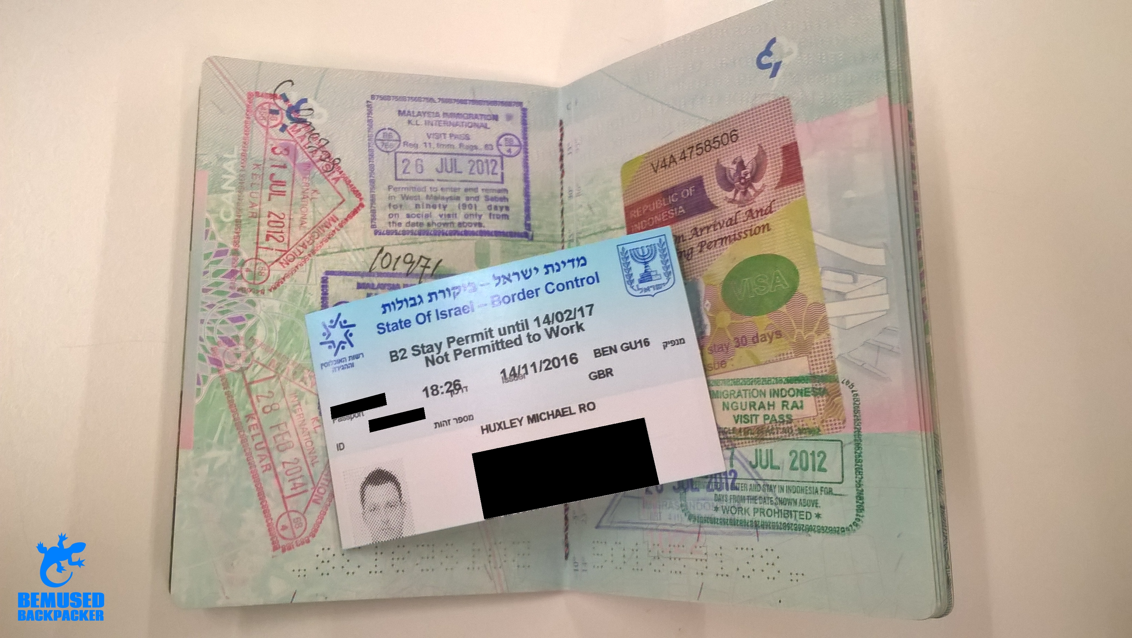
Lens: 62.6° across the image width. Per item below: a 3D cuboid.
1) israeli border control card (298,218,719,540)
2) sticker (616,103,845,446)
[{"bbox_3d":[-0.013,0.015,0.204,0.086,0.001,0.054,-13,80,8],"label":"israeli border control card"},{"bbox_3d":[0.033,-0.008,0.198,0.046,0.001,0.070,-17,72,41],"label":"sticker"}]

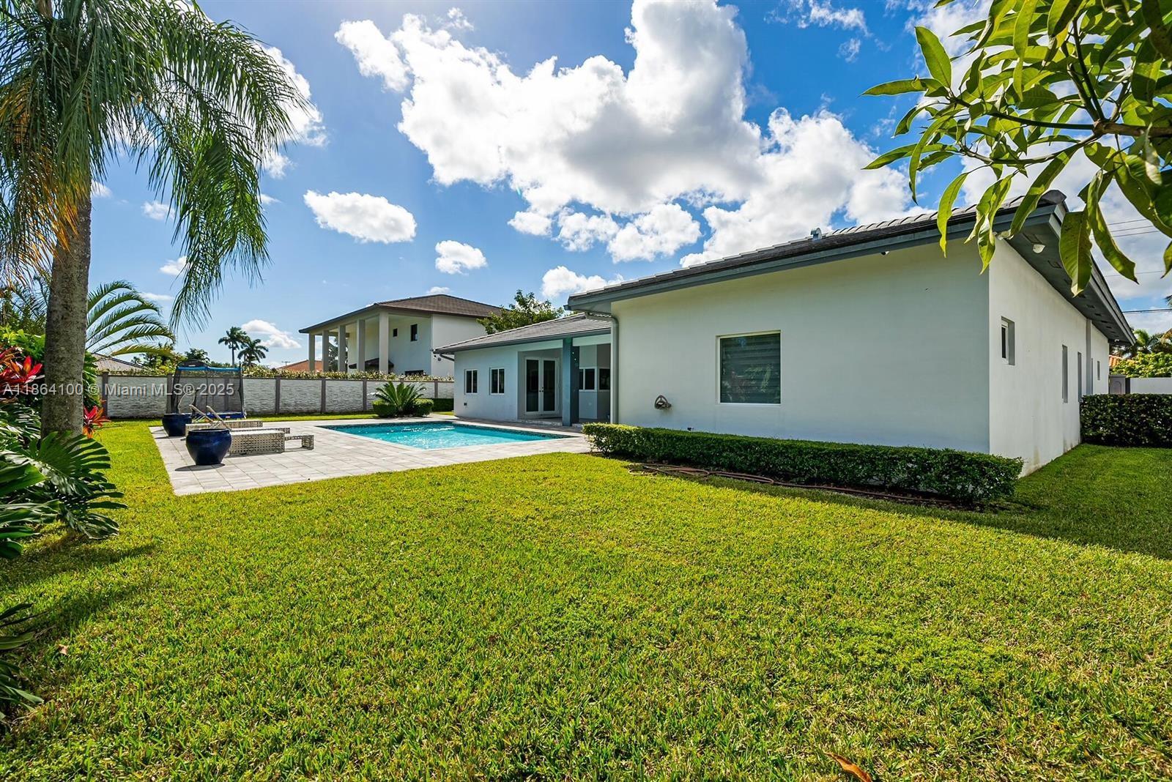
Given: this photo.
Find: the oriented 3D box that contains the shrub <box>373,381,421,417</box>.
[{"bbox_3d":[-9.151,0.356,22.180,2.300,1.750,2.300,0,0,-43],"label":"shrub"}]

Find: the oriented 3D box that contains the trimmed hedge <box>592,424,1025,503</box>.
[{"bbox_3d":[2.426,0.945,7.047,6.150,0.540,0.550,0,0,43],"label":"trimmed hedge"}]

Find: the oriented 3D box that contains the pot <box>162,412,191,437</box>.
[{"bbox_3d":[-10.606,0.904,11.817,0.750,0.550,0.750,0,0,-43],"label":"pot"}]

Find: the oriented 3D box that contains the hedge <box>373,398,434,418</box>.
[{"bbox_3d":[-9.062,0.874,22.738,2.600,0.720,2.600,0,0,-43],"label":"hedge"}]

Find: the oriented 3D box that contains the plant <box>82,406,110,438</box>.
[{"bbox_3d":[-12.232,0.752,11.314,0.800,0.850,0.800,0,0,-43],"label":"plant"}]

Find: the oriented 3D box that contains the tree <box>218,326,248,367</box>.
[{"bbox_3d":[-54.187,-4.279,70.029,4.900,11.500,4.900,0,0,-43],"label":"tree"}]

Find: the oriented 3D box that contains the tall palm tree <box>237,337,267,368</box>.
[{"bbox_3d":[-51.235,-3.329,70.024,4.600,9.600,4.600,0,0,-43],"label":"tall palm tree"}]

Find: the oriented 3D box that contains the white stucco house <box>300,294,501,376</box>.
[{"bbox_3d":[-15.212,-4.152,45.528,18.000,11.000,20.000,0,0,-44],"label":"white stucco house"}]

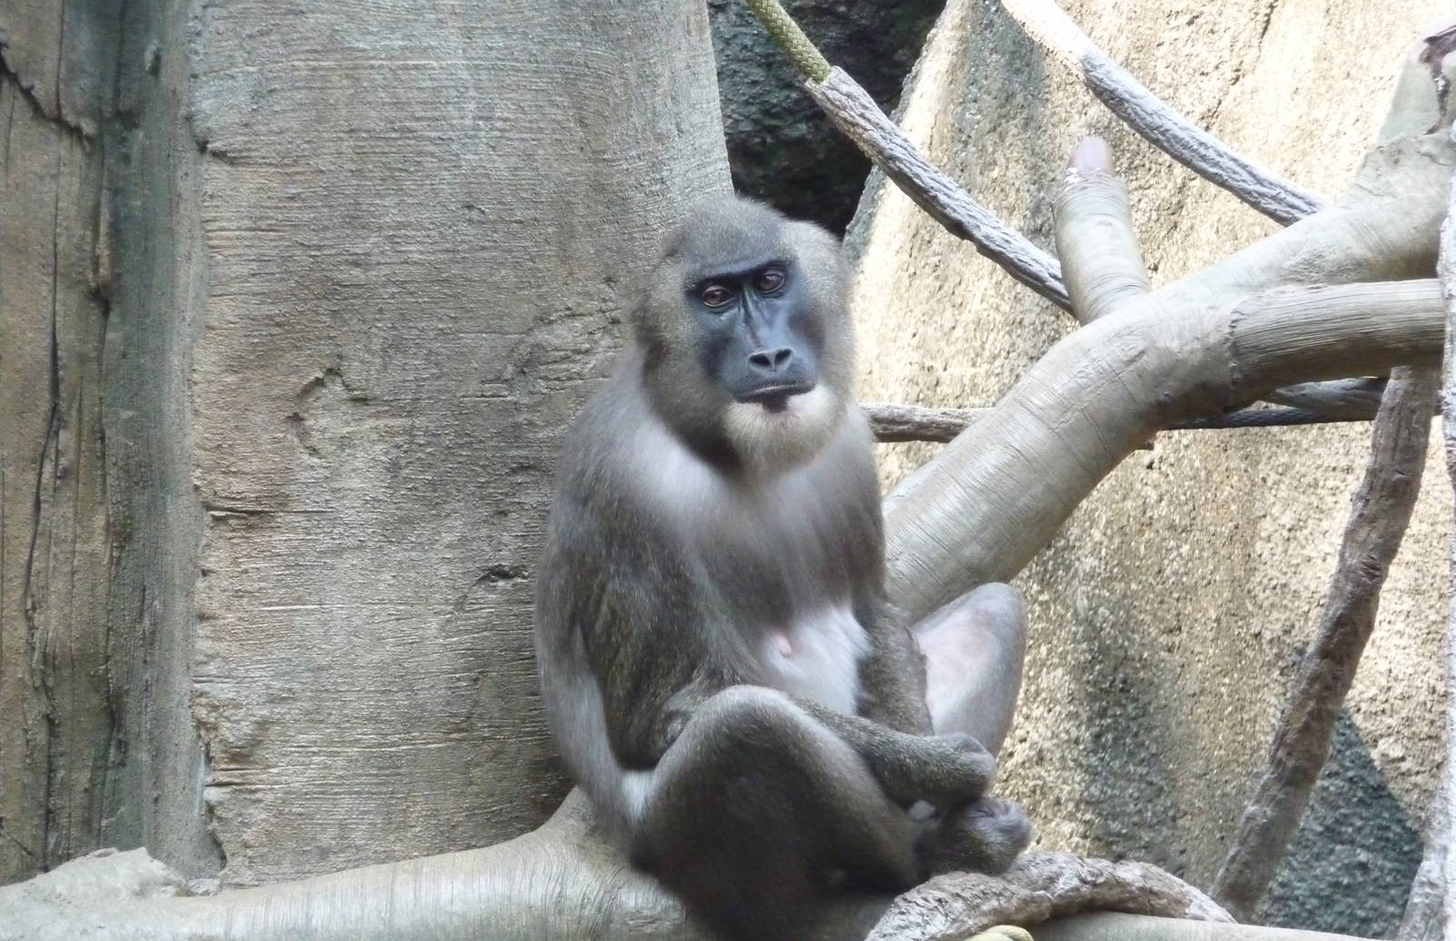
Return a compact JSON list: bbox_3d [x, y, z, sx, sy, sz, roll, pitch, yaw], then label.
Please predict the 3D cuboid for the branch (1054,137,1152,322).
[{"bbox_3d":[0.282,-0.181,8.100,0.062,0.140,0.064,-8,0,0],"label":"branch"}]

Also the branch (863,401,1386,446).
[{"bbox_3d":[0.307,-0.037,8.350,0.420,0.032,0.036,-1,0,0],"label":"branch"}]

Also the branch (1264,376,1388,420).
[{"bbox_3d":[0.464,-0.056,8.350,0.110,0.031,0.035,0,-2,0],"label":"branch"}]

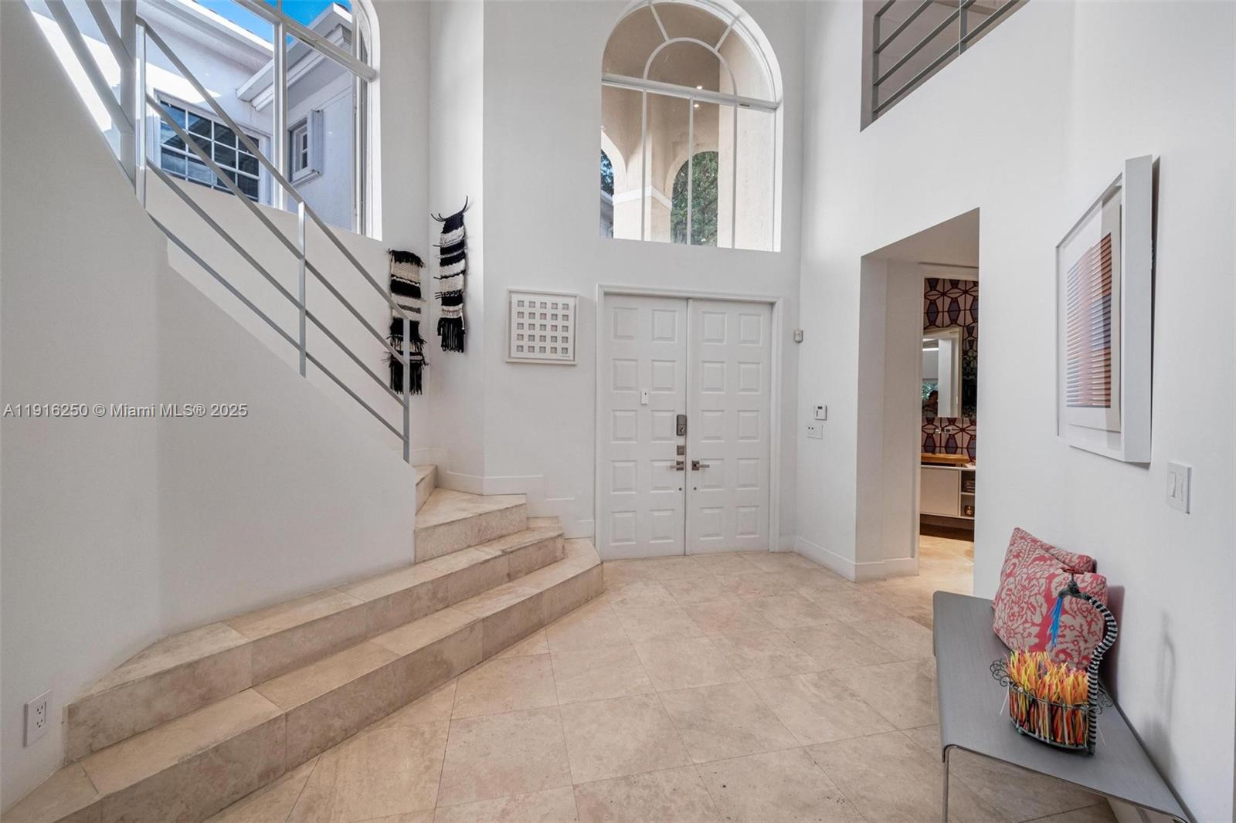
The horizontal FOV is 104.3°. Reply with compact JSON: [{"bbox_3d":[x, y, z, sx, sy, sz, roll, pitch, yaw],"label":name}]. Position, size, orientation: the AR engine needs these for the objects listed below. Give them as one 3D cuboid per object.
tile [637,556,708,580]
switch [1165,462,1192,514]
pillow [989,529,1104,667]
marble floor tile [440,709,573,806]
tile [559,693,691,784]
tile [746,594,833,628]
[{"bbox_3d":[0.499,1.320,4.031,0.465,0.020,0.465,0,1,-13],"label":"tile"},{"bbox_3d":[1.470,0.197,1.257,0.011,0.115,0.118,1,1,32],"label":"switch"},{"bbox_3d":[1.640,0.705,1.840,0.190,0.400,0.400,11,1,0],"label":"pillow"},{"bbox_3d":[-0.435,1.327,1.880,0.459,0.012,0.462,0,1,-13],"label":"marble floor tile"},{"bbox_3d":[0.013,1.350,2.007,0.465,0.020,0.465,0,1,-13],"label":"tile"},{"bbox_3d":[1.163,1.343,3.230,0.465,0.020,0.465,0,1,-13],"label":"tile"}]

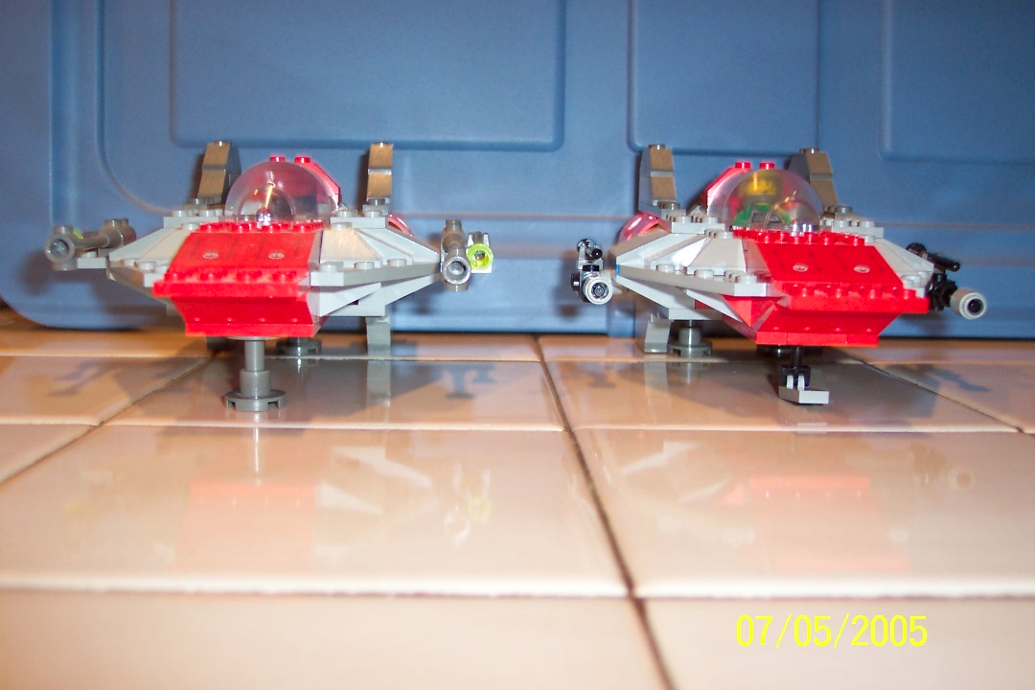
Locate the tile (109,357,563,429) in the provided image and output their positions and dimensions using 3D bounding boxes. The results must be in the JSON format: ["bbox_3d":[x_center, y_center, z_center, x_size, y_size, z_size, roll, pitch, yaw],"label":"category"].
[{"bbox_3d":[-0.045,0.016,0.317,0.108,0.008,0.108,1,8,-2],"label":"tile"}]

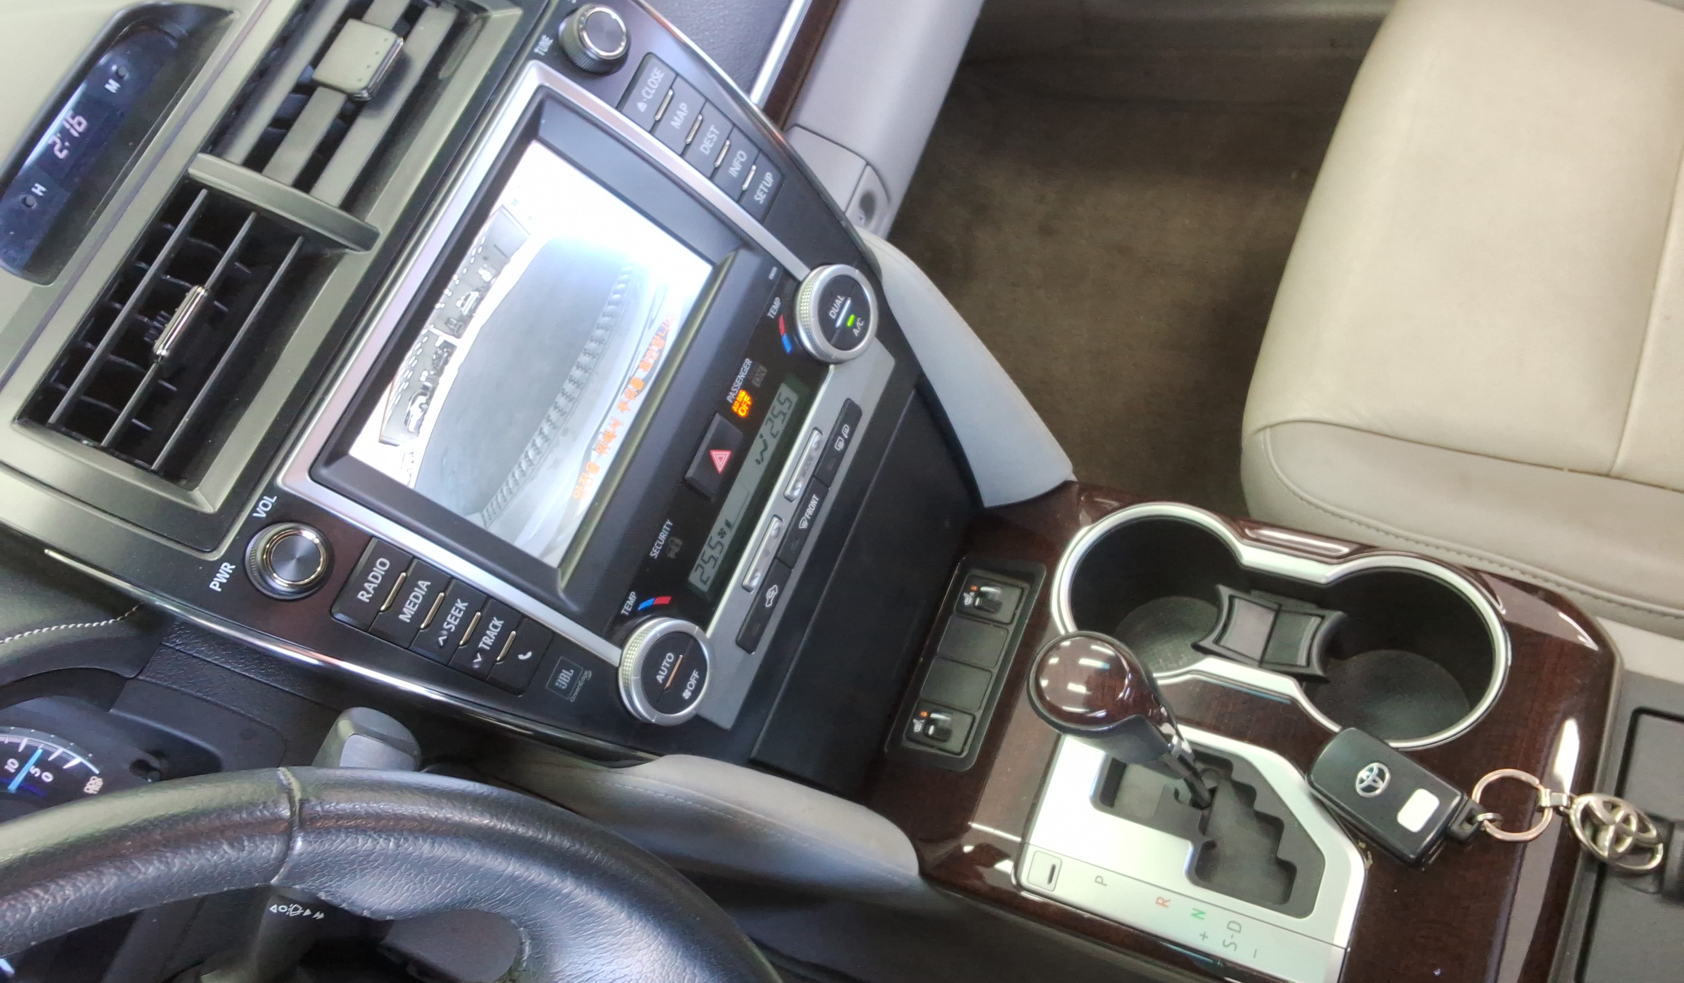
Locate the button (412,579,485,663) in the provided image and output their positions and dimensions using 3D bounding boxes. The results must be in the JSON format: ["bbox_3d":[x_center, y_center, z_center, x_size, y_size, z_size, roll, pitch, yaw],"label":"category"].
[{"bbox_3d":[-0.150,0.050,0.520,0.006,0.016,0.031,-5,56,55],"label":"button"}]

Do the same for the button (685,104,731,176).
[{"bbox_3d":[-0.059,-0.154,0.597,0.006,0.017,0.029,-5,56,55],"label":"button"}]

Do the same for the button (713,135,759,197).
[{"bbox_3d":[-0.047,-0.145,0.604,0.006,0.016,0.028,-5,56,55],"label":"button"}]

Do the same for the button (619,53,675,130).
[{"bbox_3d":[-0.083,-0.170,0.581,0.006,0.017,0.031,-5,56,55],"label":"button"}]

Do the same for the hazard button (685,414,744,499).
[{"bbox_3d":[-0.056,-0.016,0.601,0.007,0.017,0.033,1,60,49],"label":"hazard button"}]

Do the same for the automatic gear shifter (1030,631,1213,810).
[{"bbox_3d":[0.122,0.103,0.550,0.057,0.131,0.051,6,64,42],"label":"automatic gear shifter"}]

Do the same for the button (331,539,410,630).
[{"bbox_3d":[-0.174,0.035,0.504,0.006,0.016,0.032,-5,56,55],"label":"button"}]

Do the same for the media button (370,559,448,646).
[{"bbox_3d":[-0.162,0.042,0.512,0.006,0.016,0.032,-5,56,55],"label":"media button"}]

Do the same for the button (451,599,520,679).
[{"bbox_3d":[-0.138,0.058,0.528,0.006,0.016,0.030,-5,56,55],"label":"button"}]

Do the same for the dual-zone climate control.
[{"bbox_3d":[-0.038,-0.001,0.615,0.030,0.067,0.234,1,60,49],"label":"dual-zone climate control"}]

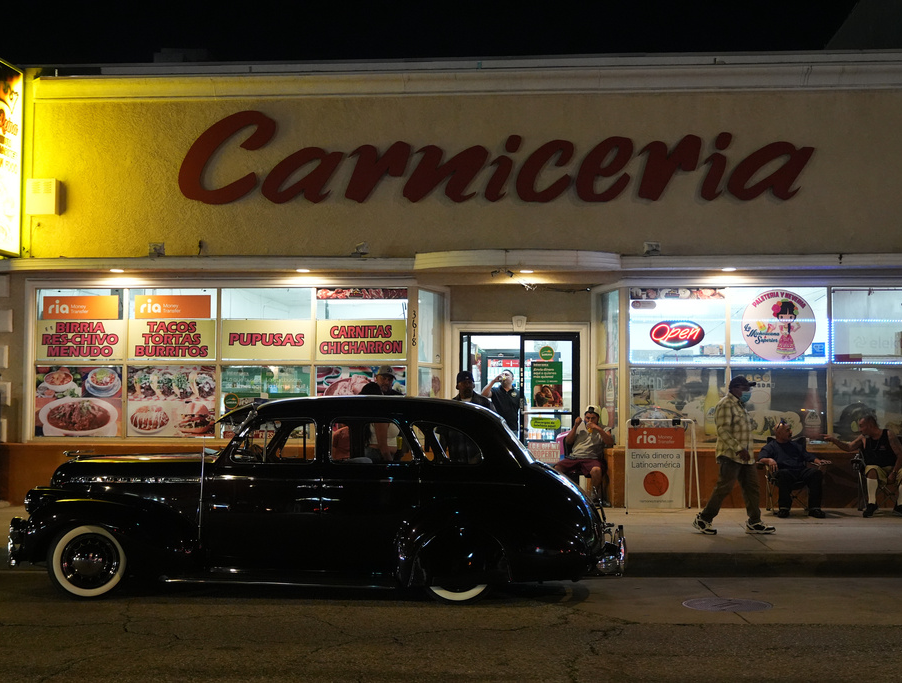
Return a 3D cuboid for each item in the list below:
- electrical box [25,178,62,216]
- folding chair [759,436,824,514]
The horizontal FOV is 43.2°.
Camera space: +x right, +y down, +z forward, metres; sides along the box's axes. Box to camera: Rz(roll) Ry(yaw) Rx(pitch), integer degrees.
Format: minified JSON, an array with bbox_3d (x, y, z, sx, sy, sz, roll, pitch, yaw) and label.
[{"bbox_3d":[-5.184,-1.827,14.506,0.372,0.459,0.180,0,-2,4],"label":"electrical box"},{"bbox_3d":[4.021,1.564,13.398,0.770,0.890,0.600,0,-2,0],"label":"folding chair"}]

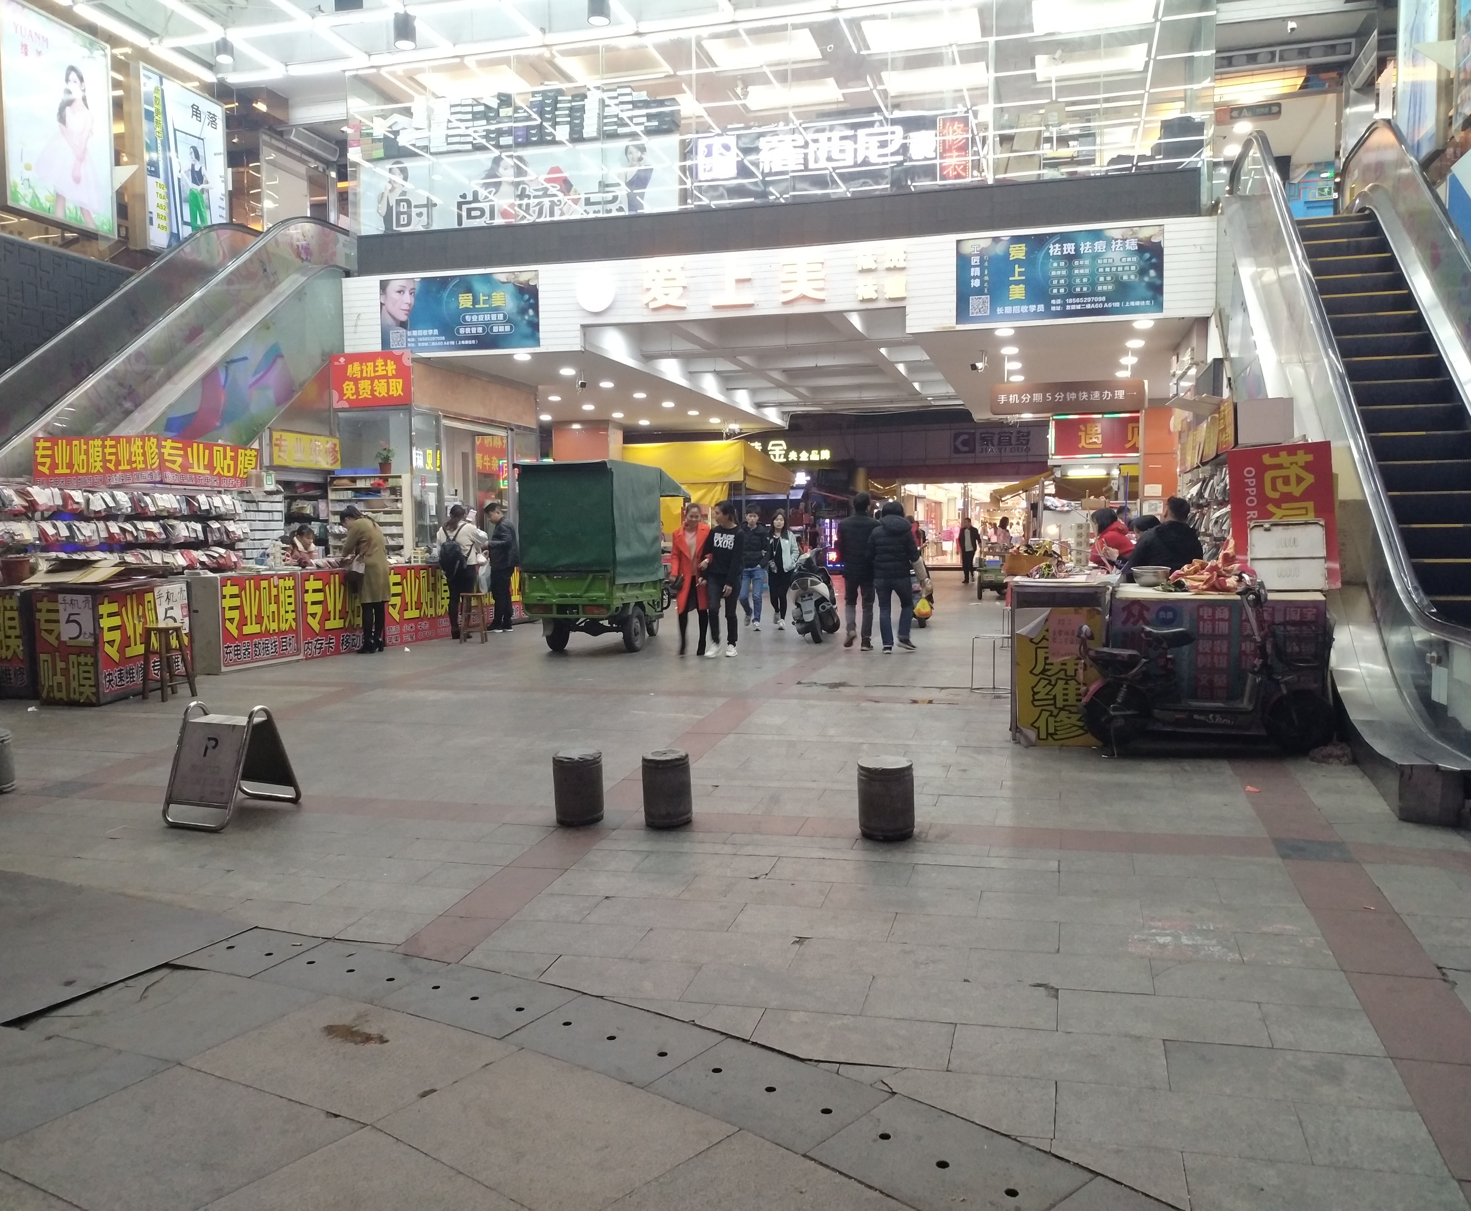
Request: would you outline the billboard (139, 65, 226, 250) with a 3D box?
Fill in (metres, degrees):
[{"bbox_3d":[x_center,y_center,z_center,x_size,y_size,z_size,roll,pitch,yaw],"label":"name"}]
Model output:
[{"bbox_3d":[-6.574,-5.175,15.125,0.150,2.070,1.440,0,3,15],"label":"billboard"}]

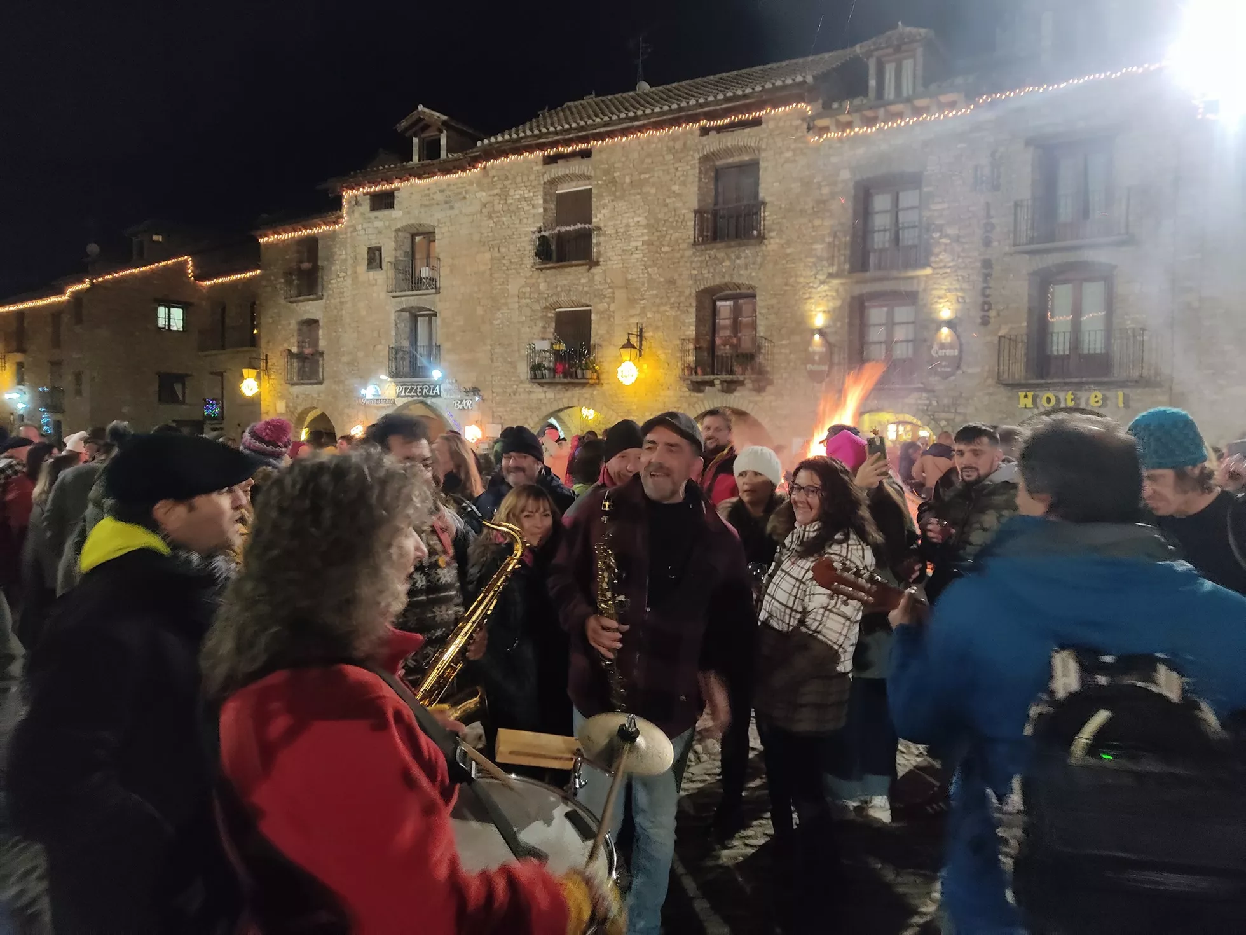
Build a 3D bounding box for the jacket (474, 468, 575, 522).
[{"bbox_3d":[-0.420,0.358,3.910,0.560,0.720,0.340,1,2,14],"label":"jacket"}]

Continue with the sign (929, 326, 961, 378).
[{"bbox_3d":[7.382,-2.637,21.448,0.660,1.164,0.120,2,2,33],"label":"sign"}]

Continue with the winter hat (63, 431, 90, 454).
[{"bbox_3d":[-4.318,-0.196,7.400,0.220,0.190,0.190,0,2,-12],"label":"winter hat"}]

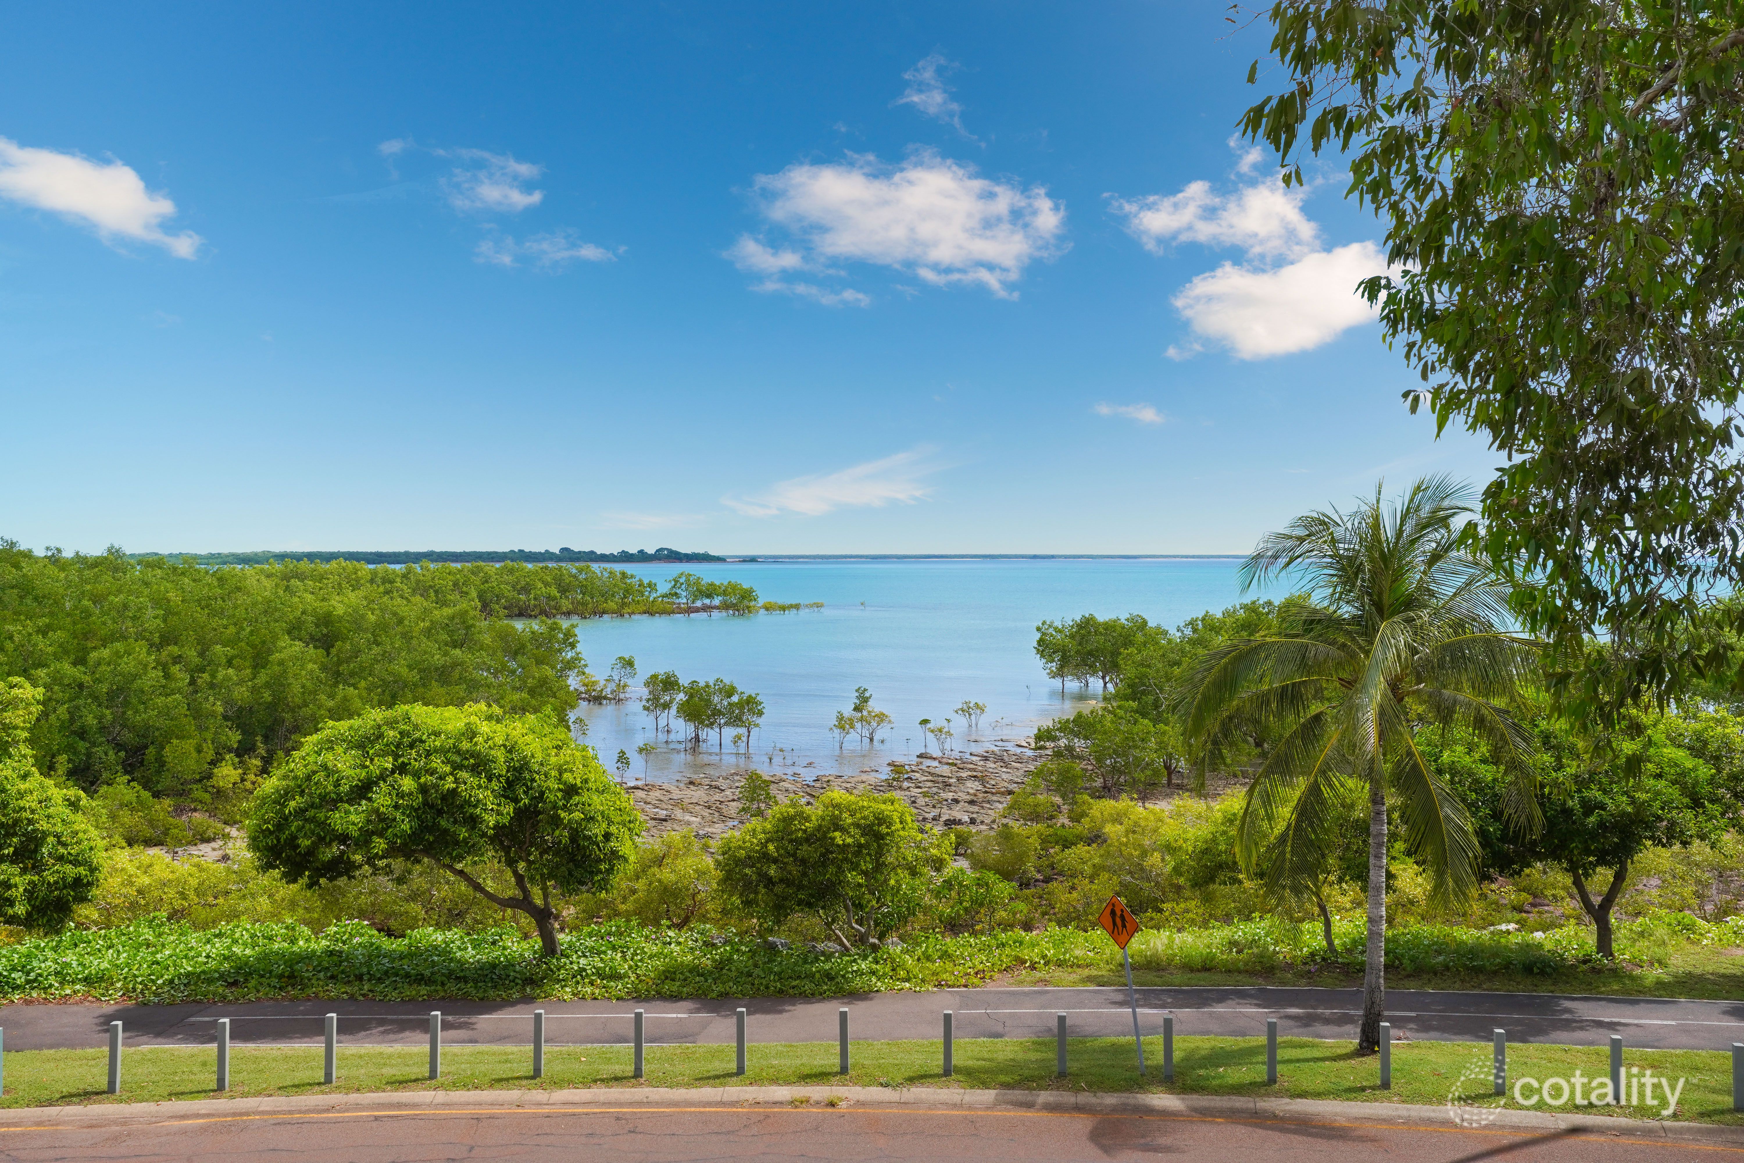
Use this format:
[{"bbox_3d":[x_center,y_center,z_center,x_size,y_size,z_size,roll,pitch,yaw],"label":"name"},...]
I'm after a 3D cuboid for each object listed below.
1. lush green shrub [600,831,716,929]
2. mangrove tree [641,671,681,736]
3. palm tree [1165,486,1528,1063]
[{"bbox_3d":[-4.609,6.589,37.000,2.640,2.300,2.500,0,1,0],"label":"lush green shrub"},{"bbox_3d":[-13.410,7.727,108.000,2.600,4.170,2.500,0,1,0],"label":"mangrove tree"},{"bbox_3d":[7.496,2.822,26.200,5.580,8.890,5.400,0,1,0],"label":"palm tree"}]

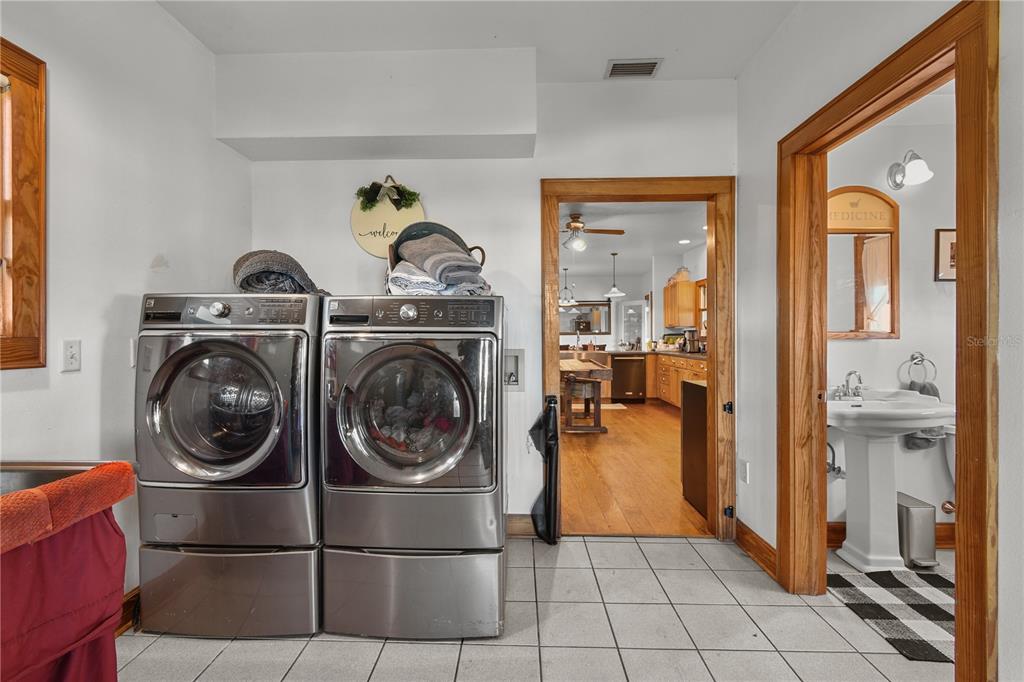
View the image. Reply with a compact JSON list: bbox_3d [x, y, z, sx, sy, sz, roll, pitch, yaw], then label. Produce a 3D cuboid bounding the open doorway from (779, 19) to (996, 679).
[{"bbox_3d":[1.385,0.112,1.647,0.160,2.184,0.960,0,0,1],"label":"open doorway"}]

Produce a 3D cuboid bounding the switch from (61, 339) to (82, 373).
[{"bbox_3d":[-1.596,0.054,1.545,0.015,0.115,0.070,0,0,1],"label":"switch"}]

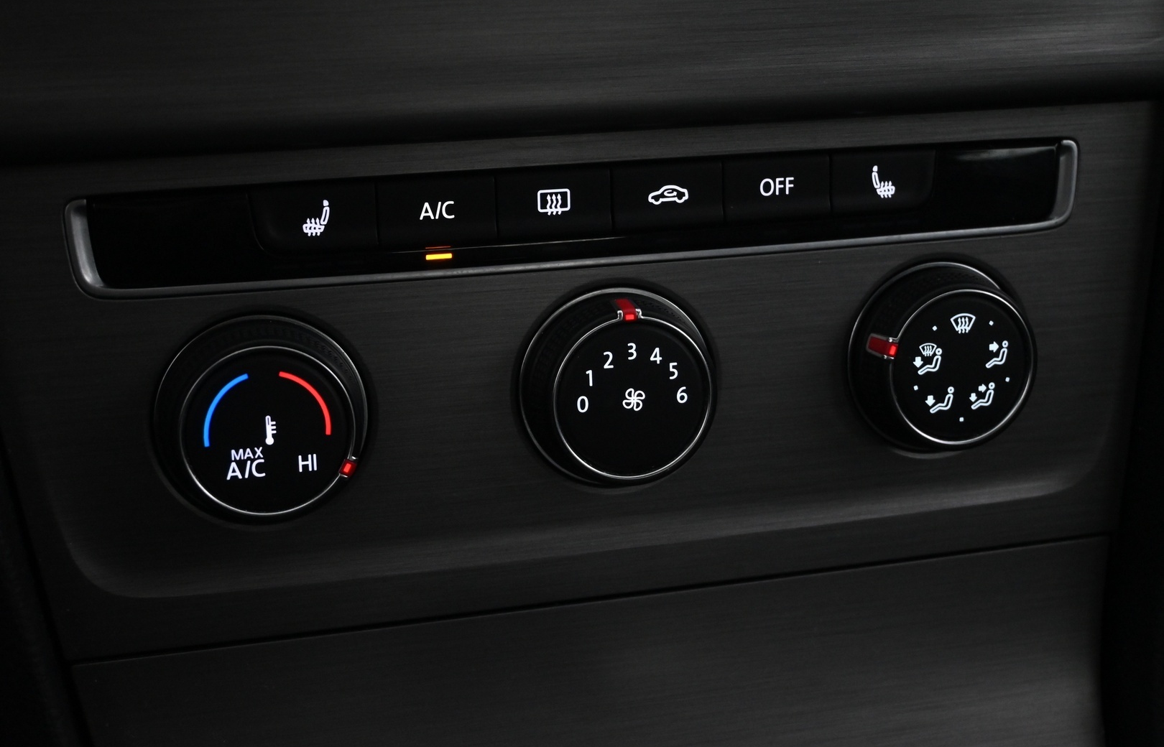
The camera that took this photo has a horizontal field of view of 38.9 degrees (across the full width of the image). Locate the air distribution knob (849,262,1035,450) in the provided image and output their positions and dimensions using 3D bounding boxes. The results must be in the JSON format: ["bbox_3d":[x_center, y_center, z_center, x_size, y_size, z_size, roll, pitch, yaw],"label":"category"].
[{"bbox_3d":[0.076,-0.002,0.342,0.040,0.040,0.013,-5,11,-14],"label":"air distribution knob"}]

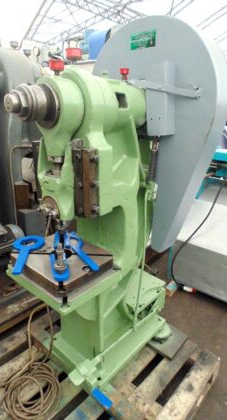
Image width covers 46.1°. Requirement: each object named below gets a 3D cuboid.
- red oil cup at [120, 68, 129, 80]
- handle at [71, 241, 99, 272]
[{"bbox_3d":[0.063,-0.758,1.493,0.046,0.058,0.046,-1,20,0],"label":"red oil cup"},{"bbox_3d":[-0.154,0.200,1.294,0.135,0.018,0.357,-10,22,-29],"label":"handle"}]

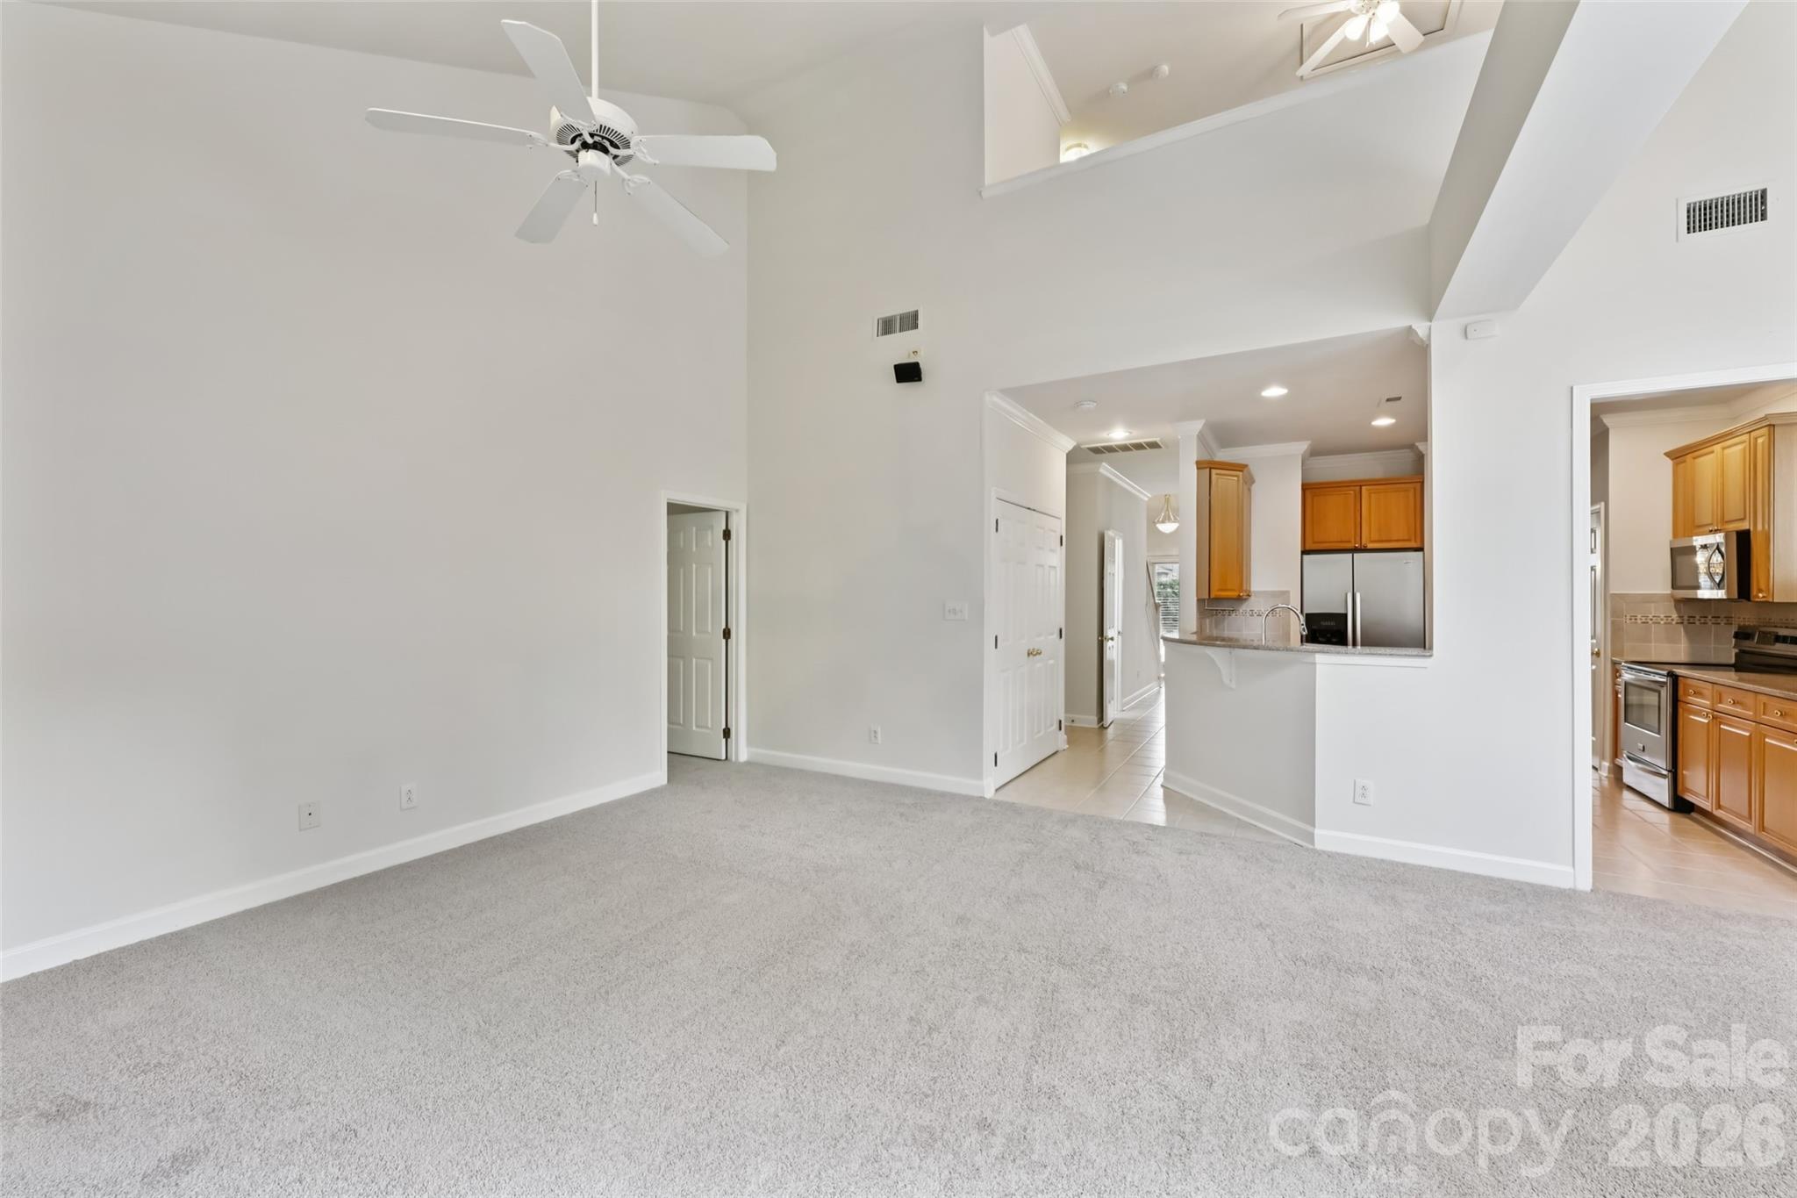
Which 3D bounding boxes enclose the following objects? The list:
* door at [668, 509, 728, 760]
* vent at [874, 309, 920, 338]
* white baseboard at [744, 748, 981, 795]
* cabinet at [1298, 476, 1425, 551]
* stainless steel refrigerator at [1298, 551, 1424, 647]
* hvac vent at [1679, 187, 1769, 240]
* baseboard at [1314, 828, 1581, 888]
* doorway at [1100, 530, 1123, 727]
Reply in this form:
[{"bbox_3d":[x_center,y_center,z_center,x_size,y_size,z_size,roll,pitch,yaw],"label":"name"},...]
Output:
[{"bbox_3d":[-1.753,0.309,5.922,0.760,2.030,0.040,0,0,31],"label":"door"},{"bbox_3d":[-0.019,-1.995,5.043,0.395,0.185,0.025,0,0,29],"label":"vent"},{"bbox_3d":[-0.338,1.290,5.250,2.110,0.100,0.020,0,0,29],"label":"white baseboard"},{"bbox_3d":[4.305,-0.756,6.539,0.910,0.610,0.580,0,0,30],"label":"cabinet"},{"bbox_3d":[4.268,0.461,6.475,0.900,1.746,0.750,0,0,30],"label":"stainless steel refrigerator"},{"bbox_3d":[3.564,-1.668,3.015,0.292,0.188,0.025,0,0,30],"label":"hvac vent"},{"bbox_3d":[2.708,1.302,3.530,1.045,0.100,0.020,0,0,30],"label":"baseboard"},{"bbox_3d":[2.262,0.307,7.468,0.040,2.030,0.640,0,0,24],"label":"doorway"}]

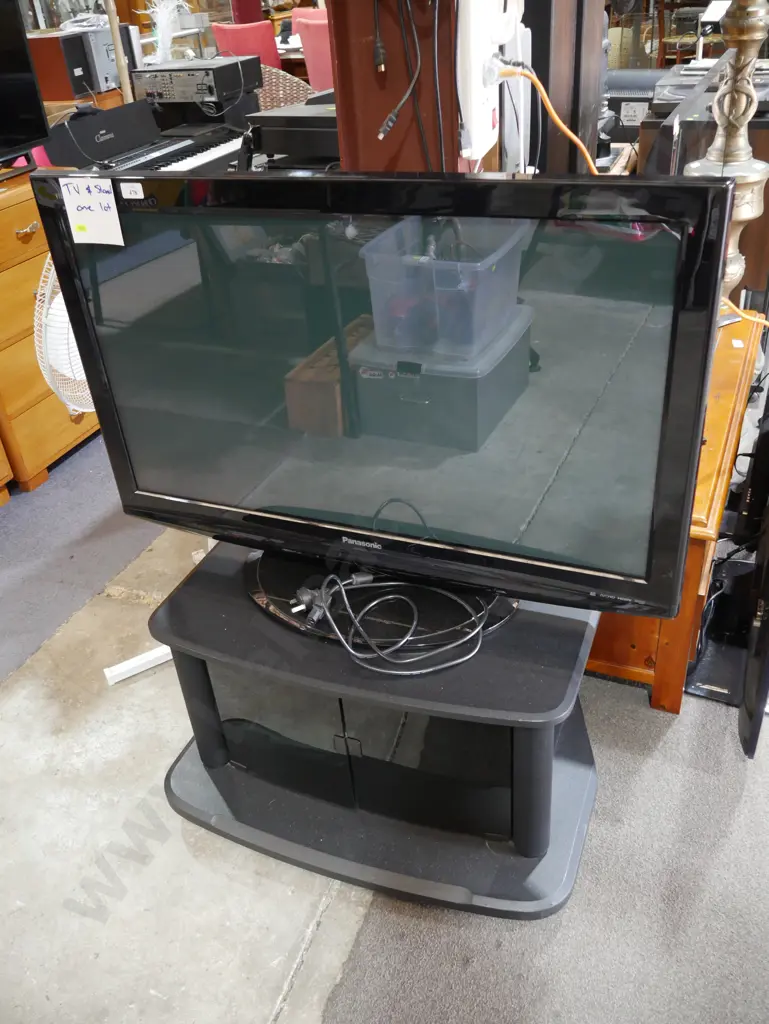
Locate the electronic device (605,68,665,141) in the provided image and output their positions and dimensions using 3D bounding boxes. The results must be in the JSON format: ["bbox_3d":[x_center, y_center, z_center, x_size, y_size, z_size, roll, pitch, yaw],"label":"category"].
[{"bbox_3d":[0.917,-1.390,2.805,0.340,0.210,0.280,20,40,33],"label":"electronic device"}]

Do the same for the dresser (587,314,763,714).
[{"bbox_3d":[0.585,-0.088,2.015,0.480,0.460,1.080,9,35,22],"label":"dresser"}]

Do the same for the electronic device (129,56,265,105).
[{"bbox_3d":[-0.857,-1.997,3.830,0.435,0.140,0.400,9,35,22],"label":"electronic device"}]

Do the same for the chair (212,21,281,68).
[{"bbox_3d":[-0.877,-3.236,6.442,0.460,1.020,0.580,9,35,22],"label":"chair"}]

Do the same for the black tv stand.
[{"bbox_3d":[-0.012,0.335,1.502,0.780,0.355,0.540,8,34,20],"label":"black tv stand"}]

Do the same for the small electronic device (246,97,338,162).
[{"bbox_3d":[-0.218,-1.369,2.973,0.430,0.135,0.320,18,39,32],"label":"small electronic device"}]

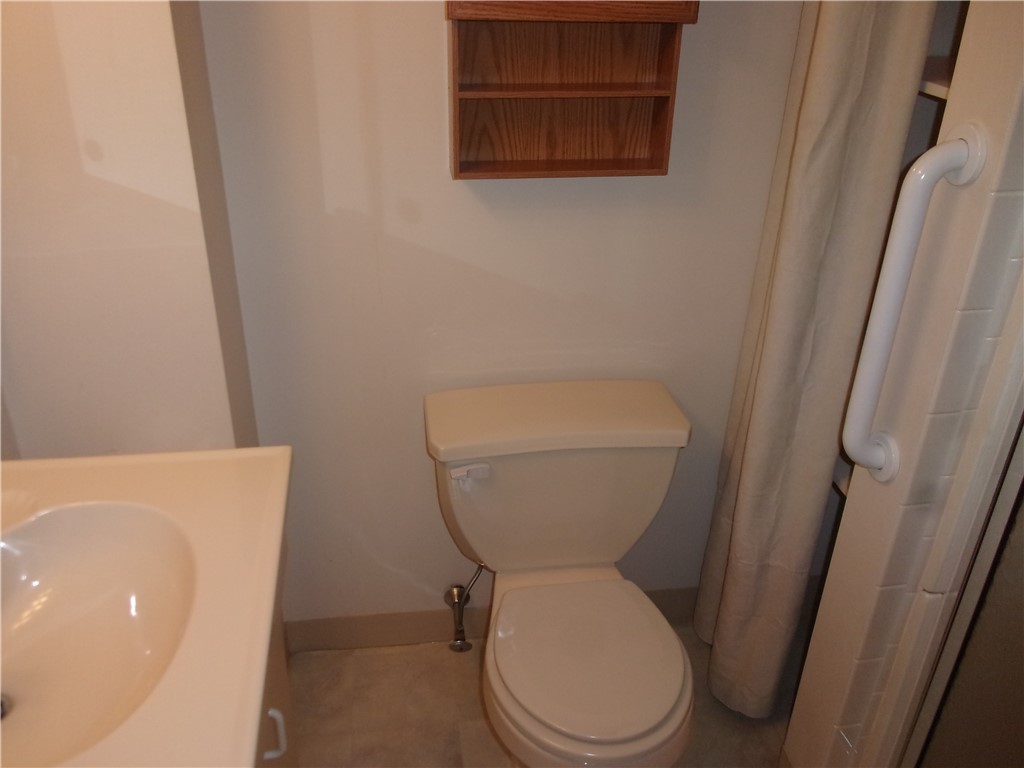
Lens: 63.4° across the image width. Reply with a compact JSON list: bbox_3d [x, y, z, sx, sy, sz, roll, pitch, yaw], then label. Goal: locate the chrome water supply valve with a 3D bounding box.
[{"bbox_3d":[-0.110,0.481,1.893,0.086,0.222,0.167,-2,27,-8],"label":"chrome water supply valve"}]

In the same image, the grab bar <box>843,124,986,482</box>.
[{"bbox_3d":[0.554,-0.090,1.182,0.072,0.540,0.077,-2,27,-8],"label":"grab bar"}]

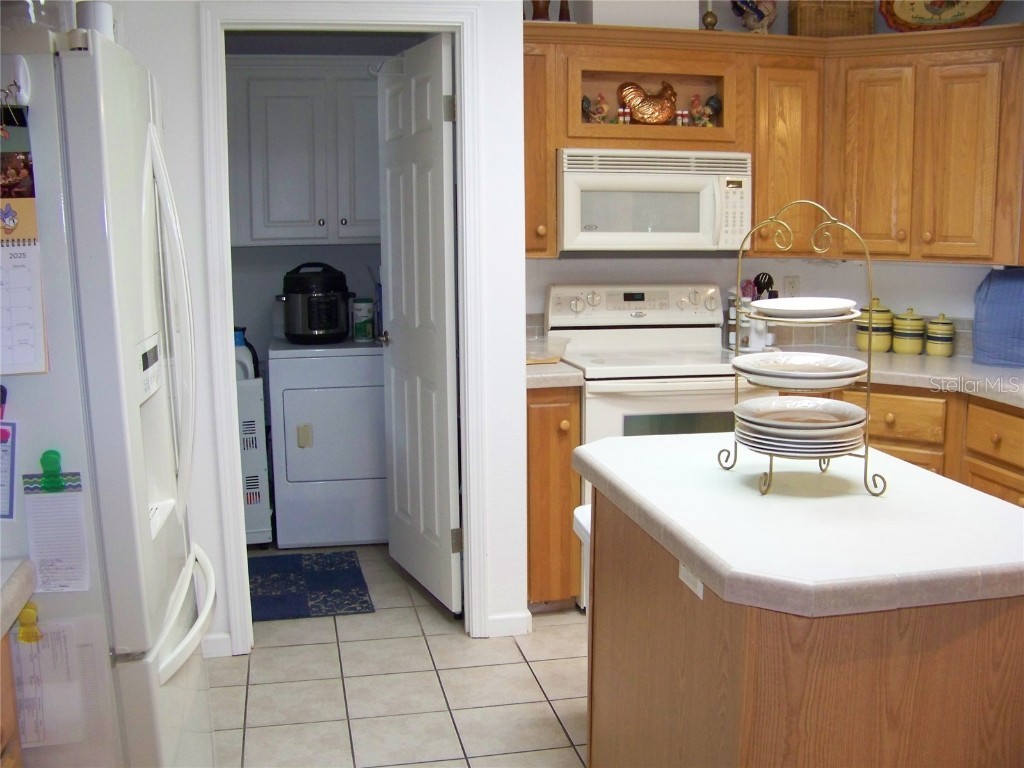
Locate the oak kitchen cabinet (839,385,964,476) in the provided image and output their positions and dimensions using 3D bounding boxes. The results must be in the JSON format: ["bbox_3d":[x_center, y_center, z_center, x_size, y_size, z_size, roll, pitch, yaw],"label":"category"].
[{"bbox_3d":[1.491,0.389,4.005,0.460,0.875,0.600,5,11,33],"label":"oak kitchen cabinet"}]

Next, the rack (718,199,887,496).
[{"bbox_3d":[0.580,-0.080,2.127,0.380,0.575,0.285,8,12,43],"label":"rack"}]

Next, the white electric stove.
[{"bbox_3d":[0.560,0.223,4.138,0.752,1.185,0.670,-2,9,-12],"label":"white electric stove"}]

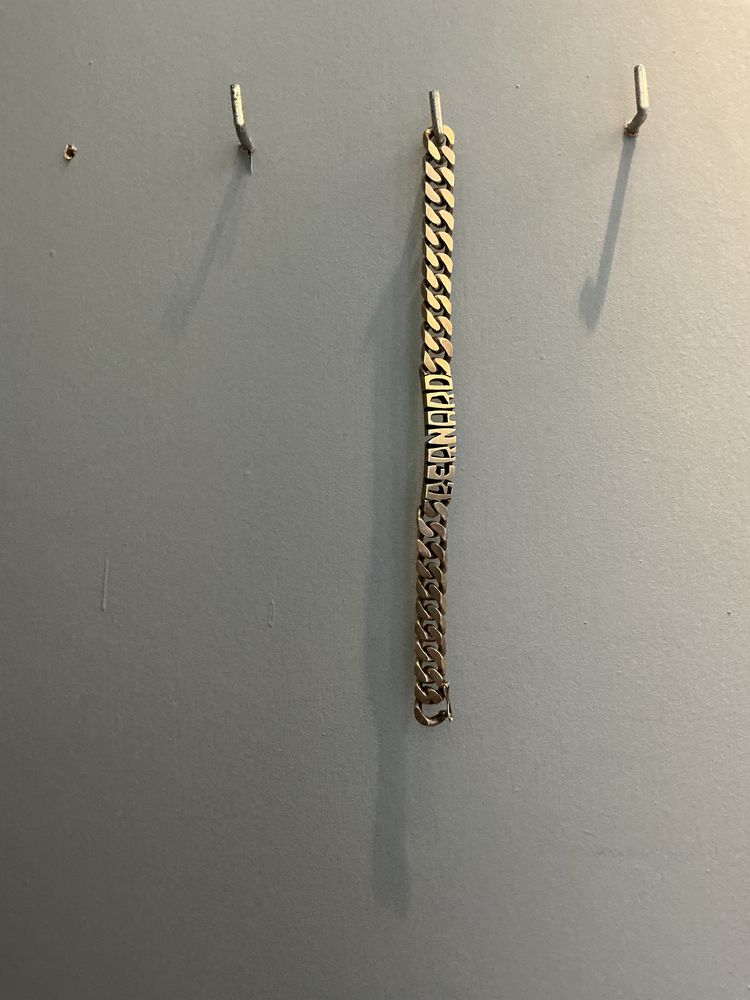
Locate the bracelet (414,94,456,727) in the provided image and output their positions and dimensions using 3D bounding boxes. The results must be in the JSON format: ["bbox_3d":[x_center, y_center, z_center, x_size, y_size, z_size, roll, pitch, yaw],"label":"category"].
[{"bbox_3d":[0.022,-0.027,0.288,0.013,0.214,0.007,1,0,1],"label":"bracelet"}]

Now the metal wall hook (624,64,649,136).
[{"bbox_3d":[0.093,-0.143,0.289,0.005,0.018,0.016,1,0,1],"label":"metal wall hook"}]

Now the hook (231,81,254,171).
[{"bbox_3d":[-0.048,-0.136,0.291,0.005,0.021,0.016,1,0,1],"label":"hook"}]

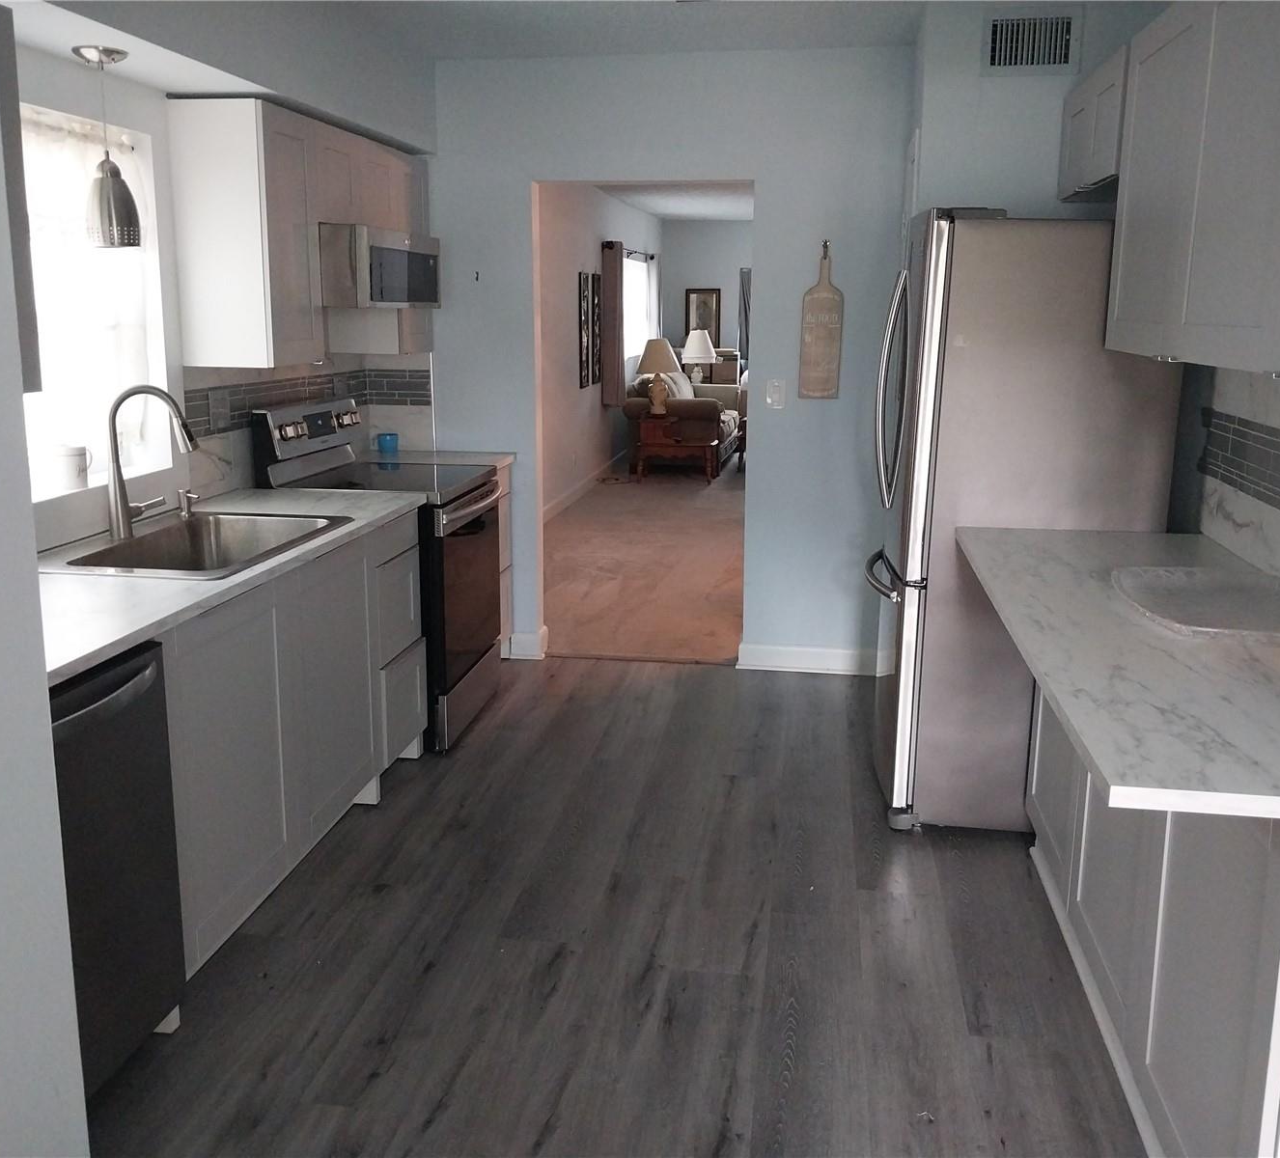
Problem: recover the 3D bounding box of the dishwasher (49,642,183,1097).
[{"bbox_3d":[-1.302,0.613,2.155,0.620,0.875,0.600,3,13,8],"label":"dishwasher"}]

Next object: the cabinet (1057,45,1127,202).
[{"bbox_3d":[1.496,-1.315,3.404,0.330,0.335,0.860,2,13,9],"label":"cabinet"}]

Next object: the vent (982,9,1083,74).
[{"bbox_3d":[1.268,-1.739,3.750,0.311,0.206,0.025,2,13,9],"label":"vent"}]

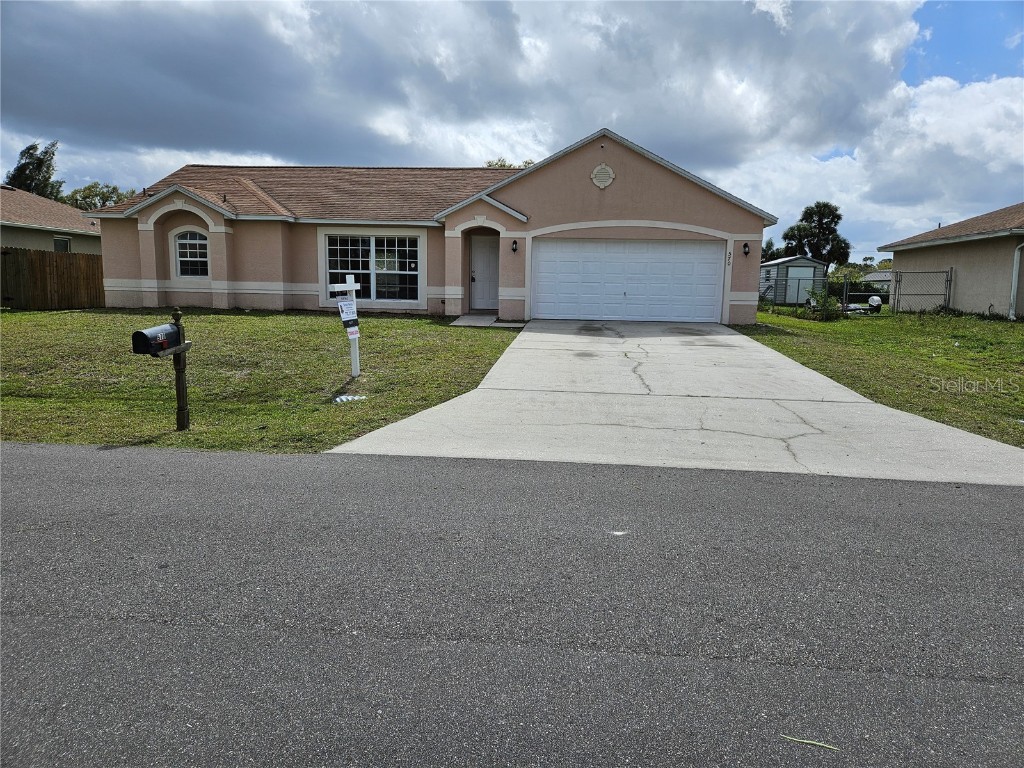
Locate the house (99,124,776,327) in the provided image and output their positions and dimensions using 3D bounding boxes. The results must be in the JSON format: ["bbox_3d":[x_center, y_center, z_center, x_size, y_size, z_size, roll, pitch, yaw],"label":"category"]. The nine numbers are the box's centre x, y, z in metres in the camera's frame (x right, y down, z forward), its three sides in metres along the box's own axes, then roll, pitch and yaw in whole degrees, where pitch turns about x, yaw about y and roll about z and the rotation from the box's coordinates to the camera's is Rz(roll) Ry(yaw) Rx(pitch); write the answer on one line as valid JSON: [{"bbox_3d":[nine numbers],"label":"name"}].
[{"bbox_3d":[-2.123,-4.793,22.558,18.400,4.800,10.100,2,8,5],"label":"house"}]

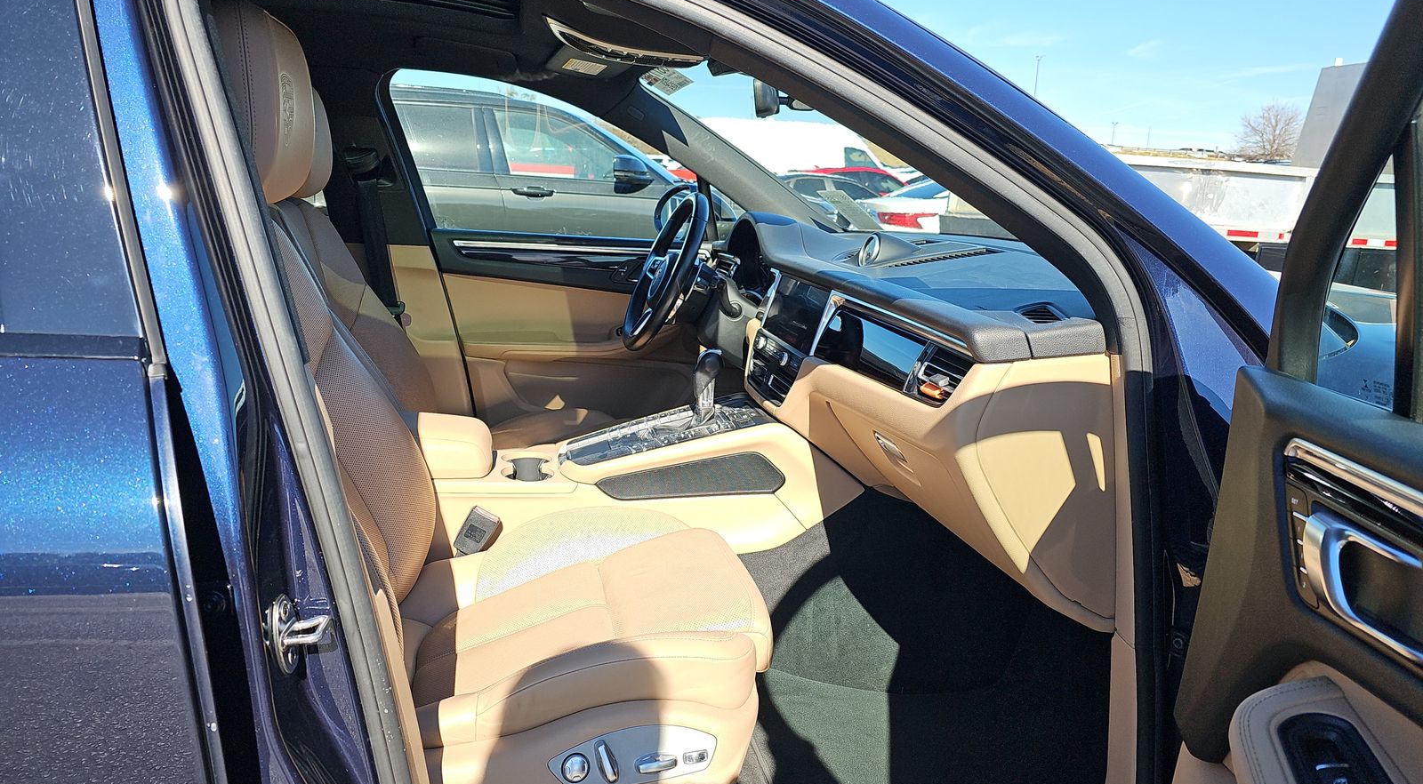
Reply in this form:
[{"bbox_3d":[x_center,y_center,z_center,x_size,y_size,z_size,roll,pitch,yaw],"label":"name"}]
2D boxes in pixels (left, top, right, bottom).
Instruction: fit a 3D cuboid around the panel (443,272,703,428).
[{"bbox_3d":[-0.302,-0.082,2.344,0.685,0.430,0.117,-3,14,-11],"label":"panel"}]

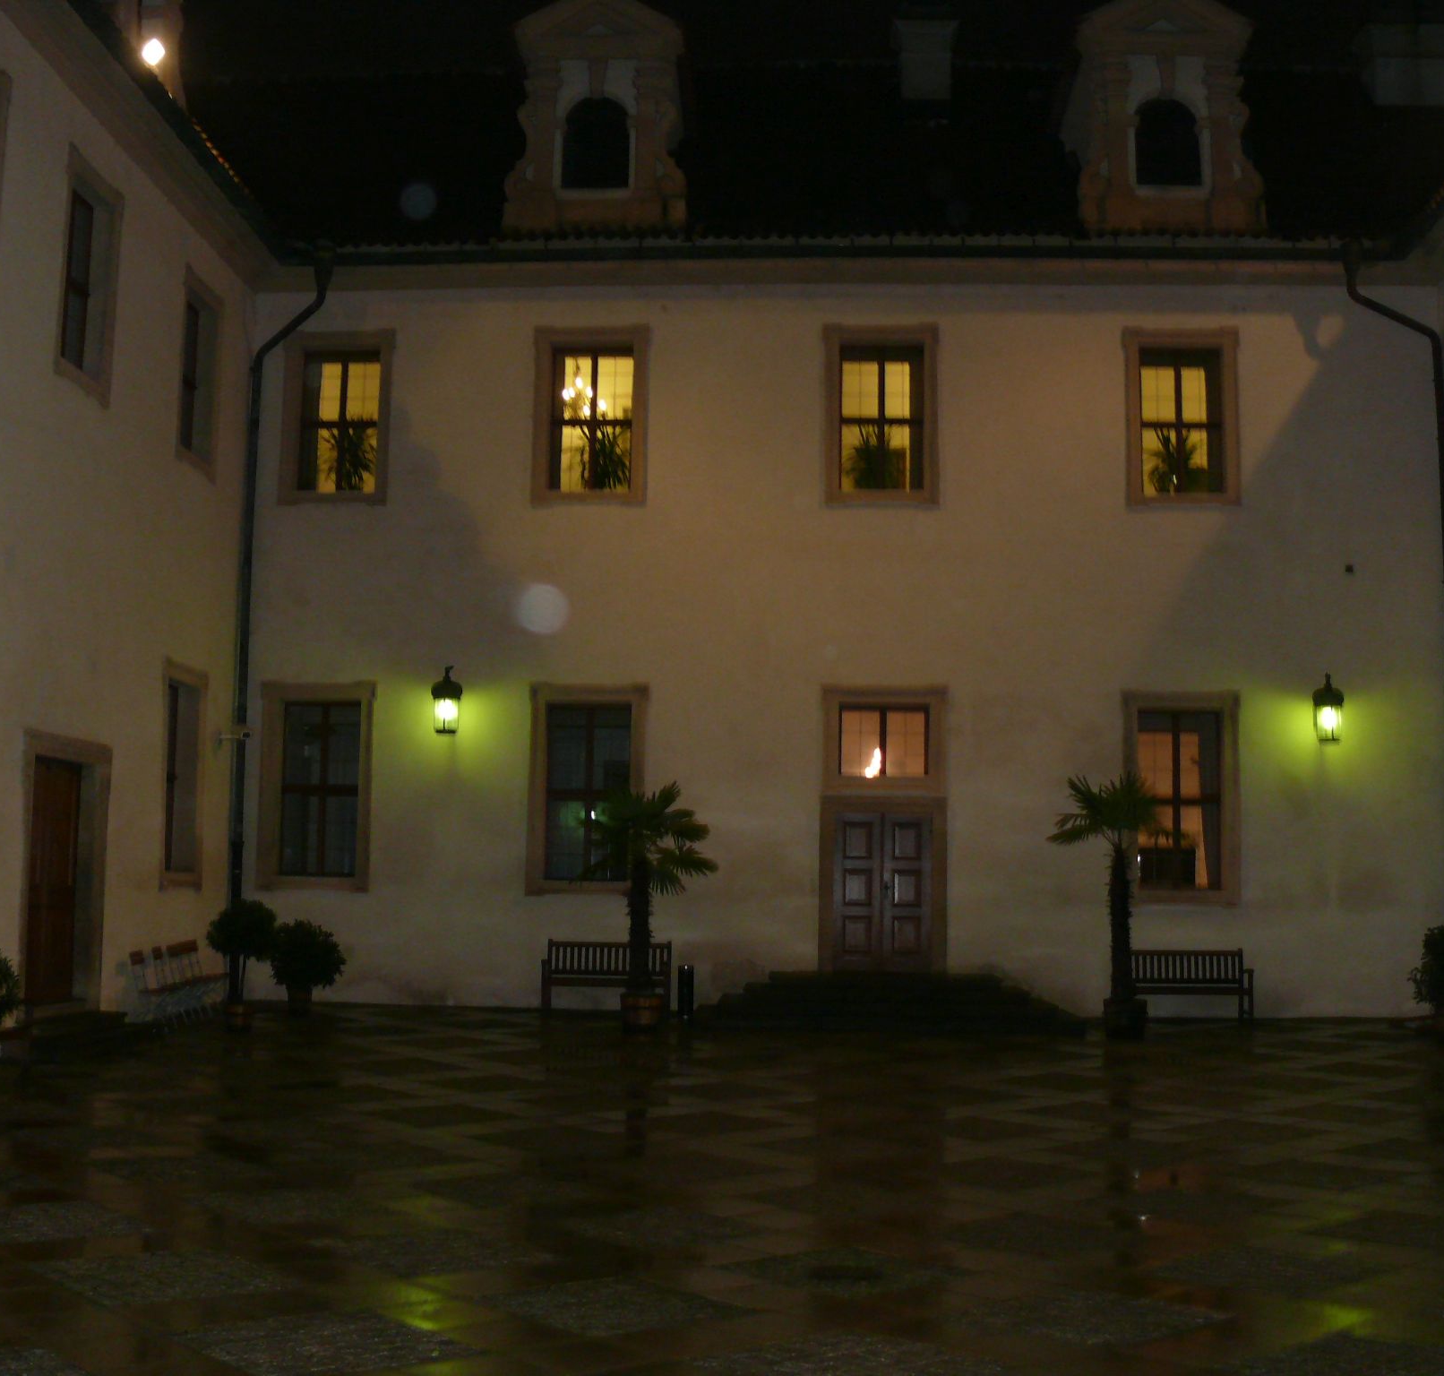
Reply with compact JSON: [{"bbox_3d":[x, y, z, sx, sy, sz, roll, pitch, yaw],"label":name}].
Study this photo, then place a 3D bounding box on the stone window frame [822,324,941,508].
[{"bbox_3d":[2.030,-3.453,23.627,1.460,2.348,0.250,0,-6,3],"label":"stone window frame"}]

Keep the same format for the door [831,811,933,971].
[{"bbox_3d":[2.195,2.794,25.372,1.330,2.148,0.120,0,-6,3],"label":"door"}]

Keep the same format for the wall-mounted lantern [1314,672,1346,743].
[{"bbox_3d":[7.702,0.249,23.538,0.395,0.905,0.500,0,-6,3],"label":"wall-mounted lantern"}]

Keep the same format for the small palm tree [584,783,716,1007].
[{"bbox_3d":[-0.804,2.324,20.814,1.501,2.493,1.501,0,-6,3],"label":"small palm tree"}]

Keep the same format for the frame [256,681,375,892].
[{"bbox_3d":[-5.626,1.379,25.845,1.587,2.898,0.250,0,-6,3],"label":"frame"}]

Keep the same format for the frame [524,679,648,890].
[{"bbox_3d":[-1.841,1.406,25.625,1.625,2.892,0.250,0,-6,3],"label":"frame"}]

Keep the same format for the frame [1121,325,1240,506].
[{"bbox_3d":[5.802,-3.405,23.458,1.448,2.303,0.250,0,-6,3],"label":"frame"}]

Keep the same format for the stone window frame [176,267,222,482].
[{"bbox_3d":[-6.514,-3.839,22.946,0.250,2.384,1.396,0,-6,2],"label":"stone window frame"}]

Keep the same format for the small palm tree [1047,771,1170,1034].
[{"bbox_3d":[4.343,2.436,20.743,1.380,2.978,1.380,0,-6,3],"label":"small palm tree"}]

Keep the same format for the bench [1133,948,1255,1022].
[{"bbox_3d":[5.385,3.492,21.669,1.530,0.870,0.600,0,-6,3],"label":"bench"}]

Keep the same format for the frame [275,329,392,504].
[{"bbox_3d":[-5.151,-3.610,24.876,1.490,2.384,0.250,0,-6,3],"label":"frame"}]

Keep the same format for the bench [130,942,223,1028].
[{"bbox_3d":[-5.864,3.239,20.490,0.600,0.840,3.000,0,-6,3],"label":"bench"}]

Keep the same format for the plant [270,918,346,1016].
[{"bbox_3d":[-4.745,3.202,21.251,0.870,1.108,0.870,0,-6,3],"label":"plant"}]

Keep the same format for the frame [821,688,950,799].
[{"bbox_3d":[2.031,0.681,23.169,1.565,1.359,0.250,0,-6,3],"label":"frame"}]

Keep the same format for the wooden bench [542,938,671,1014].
[{"bbox_3d":[-1.495,3.726,23.955,1.622,0.910,0.600,0,-6,3],"label":"wooden bench"}]

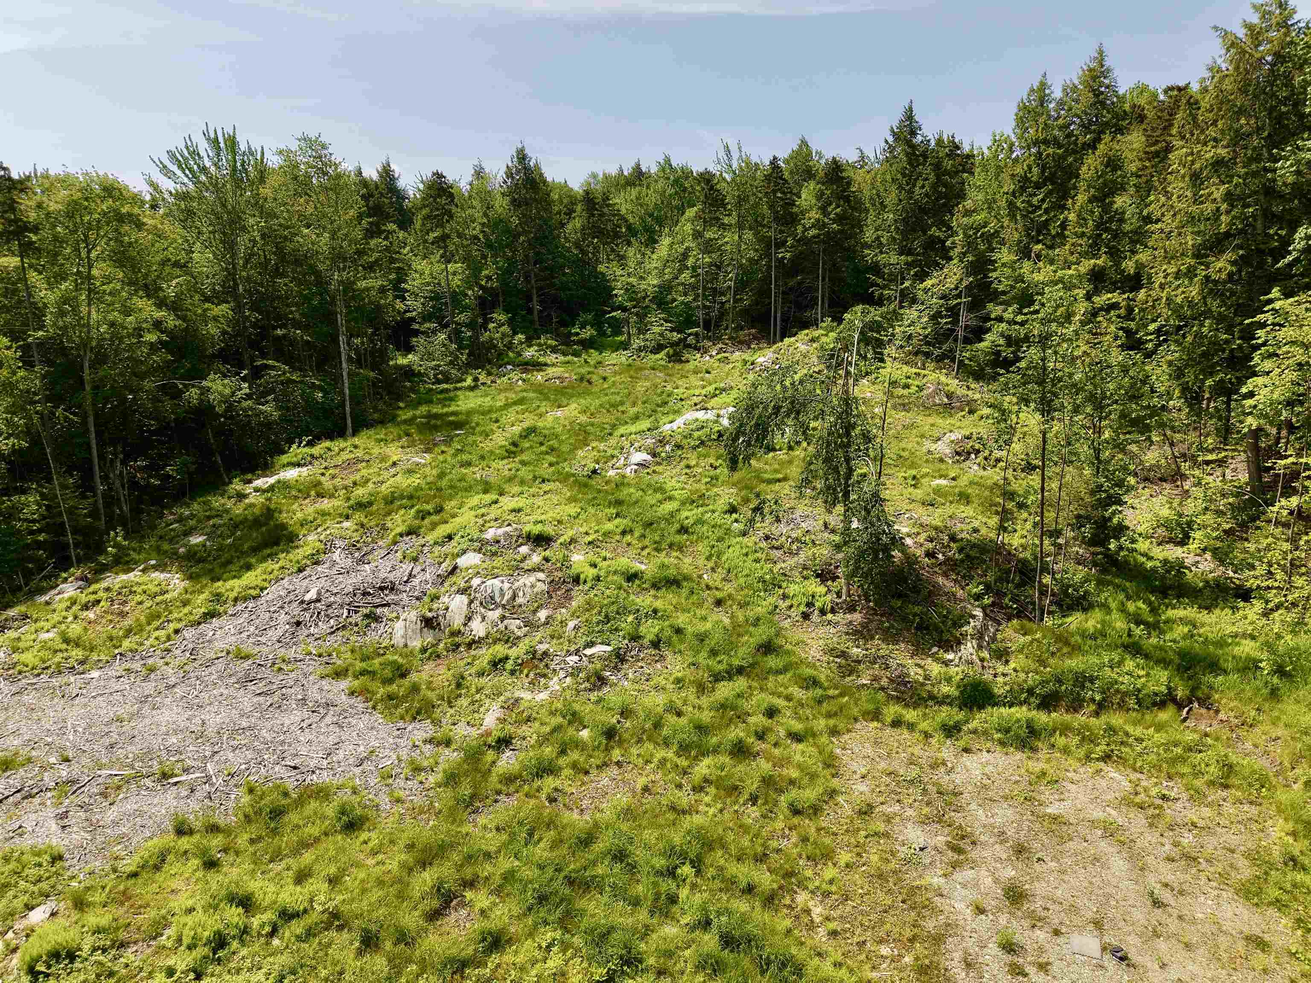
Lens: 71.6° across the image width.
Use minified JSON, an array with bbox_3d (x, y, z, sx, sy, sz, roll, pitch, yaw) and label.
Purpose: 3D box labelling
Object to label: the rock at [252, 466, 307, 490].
[{"bbox_3d":[-16.967,-0.616,41.000,2.509,0.750,1.600,-4,11,-22],"label":"rock"}]

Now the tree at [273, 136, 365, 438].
[{"bbox_3d":[-16.523,-9.785,45.000,4.300,14.659,4.200,-4,11,-20],"label":"tree"}]

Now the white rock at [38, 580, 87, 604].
[{"bbox_3d":[-20.858,3.519,32.000,1.679,0.500,1.200,-7,12,-33],"label":"white rock"}]

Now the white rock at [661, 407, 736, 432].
[{"bbox_3d":[2.285,-3.880,49.000,3.963,1.050,2.400,0,10,3],"label":"white rock"}]

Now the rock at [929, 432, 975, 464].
[{"bbox_3d":[14.183,-2.127,43.500,2.187,1.250,1.800,3,11,18],"label":"rock"}]

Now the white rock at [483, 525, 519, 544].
[{"bbox_3d":[-5.766,1.584,34.000,1.338,0.450,1.000,-2,10,-10],"label":"white rock"}]

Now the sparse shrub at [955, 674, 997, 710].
[{"bbox_3d":[8.646,5.394,24.500,1.098,0.850,1.050,4,11,20],"label":"sparse shrub"}]

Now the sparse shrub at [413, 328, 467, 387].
[{"bbox_3d":[-13.294,-8.401,56.000,3.244,3.500,3.100,-2,10,-13],"label":"sparse shrub"}]

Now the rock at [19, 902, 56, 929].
[{"bbox_3d":[-10.862,7.464,16.000,0.630,0.260,0.500,-7,12,-36],"label":"rock"}]

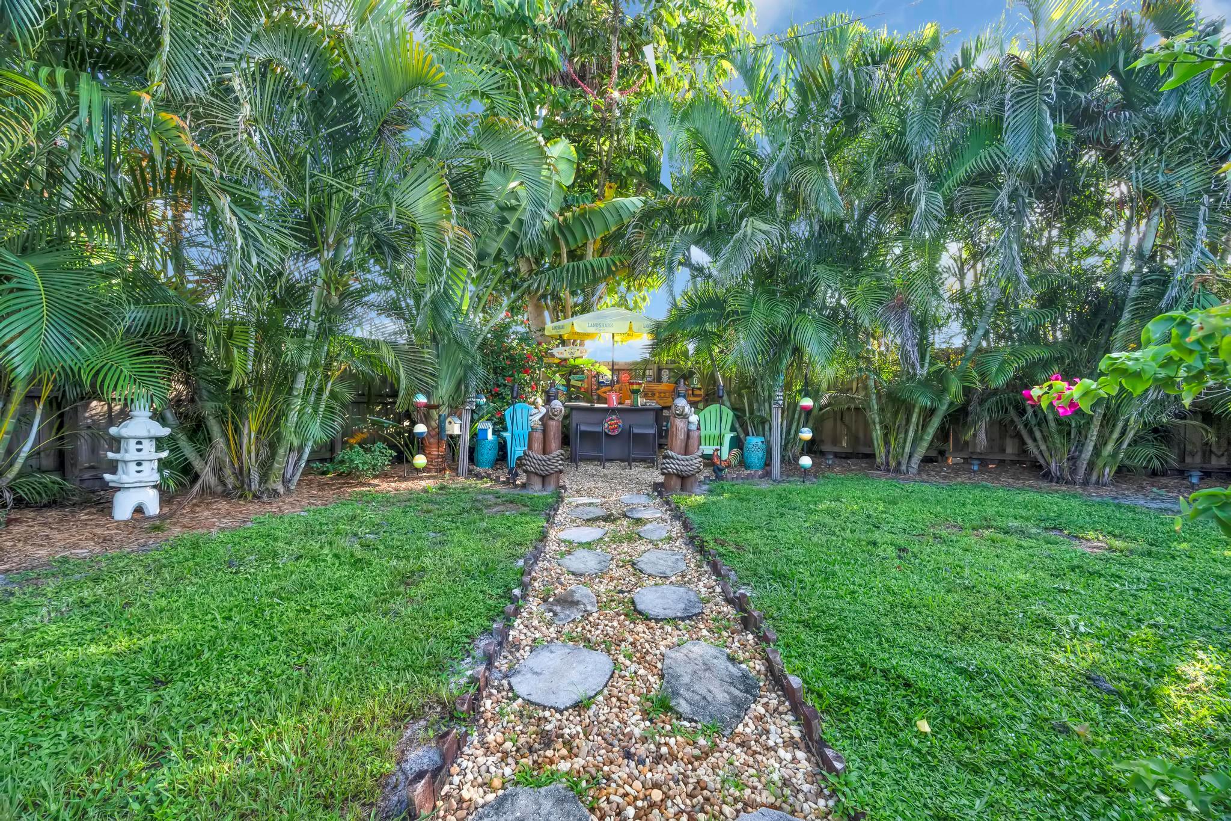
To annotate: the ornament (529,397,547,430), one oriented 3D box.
[{"bbox_3d":[-0.997,0.037,6.164,0.230,0.400,0.200,-1,4,-10],"label":"ornament"}]

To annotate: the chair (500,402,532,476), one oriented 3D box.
[{"bbox_3d":[-1.540,0.407,7.941,0.740,0.960,0.800,-2,4,-23],"label":"chair"}]

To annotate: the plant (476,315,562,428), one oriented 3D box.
[{"bbox_3d":[-1.765,-0.464,8.738,1.500,2.400,1.200,0,4,0],"label":"plant"}]

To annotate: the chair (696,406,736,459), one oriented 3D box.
[{"bbox_3d":[1.745,0.384,8.390,0.740,0.950,0.800,2,4,25],"label":"chair"}]

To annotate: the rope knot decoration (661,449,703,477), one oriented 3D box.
[{"bbox_3d":[0.860,0.661,6.203,0.550,0.290,0.450,0,4,0],"label":"rope knot decoration"}]

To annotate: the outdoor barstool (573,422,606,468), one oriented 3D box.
[{"bbox_3d":[-0.387,0.542,7.699,0.460,0.720,0.420,0,4,0],"label":"outdoor barstool"}]

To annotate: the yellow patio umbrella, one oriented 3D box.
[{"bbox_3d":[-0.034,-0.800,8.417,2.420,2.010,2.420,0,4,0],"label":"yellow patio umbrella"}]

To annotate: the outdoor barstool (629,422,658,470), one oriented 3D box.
[{"bbox_3d":[0.454,0.545,7.649,0.460,0.720,0.420,0,4,0],"label":"outdoor barstool"}]

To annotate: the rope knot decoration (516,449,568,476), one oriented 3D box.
[{"bbox_3d":[-0.929,0.661,6.203,0.560,0.290,0.450,0,4,0],"label":"rope knot decoration"}]

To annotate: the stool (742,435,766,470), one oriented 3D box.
[{"bbox_3d":[2.172,0.665,7.506,0.360,0.500,0.360,0,4,0],"label":"stool"}]

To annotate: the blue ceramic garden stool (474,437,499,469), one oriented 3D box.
[{"bbox_3d":[-2.067,0.652,7.705,0.365,0.500,0.365,0,4,0],"label":"blue ceramic garden stool"}]

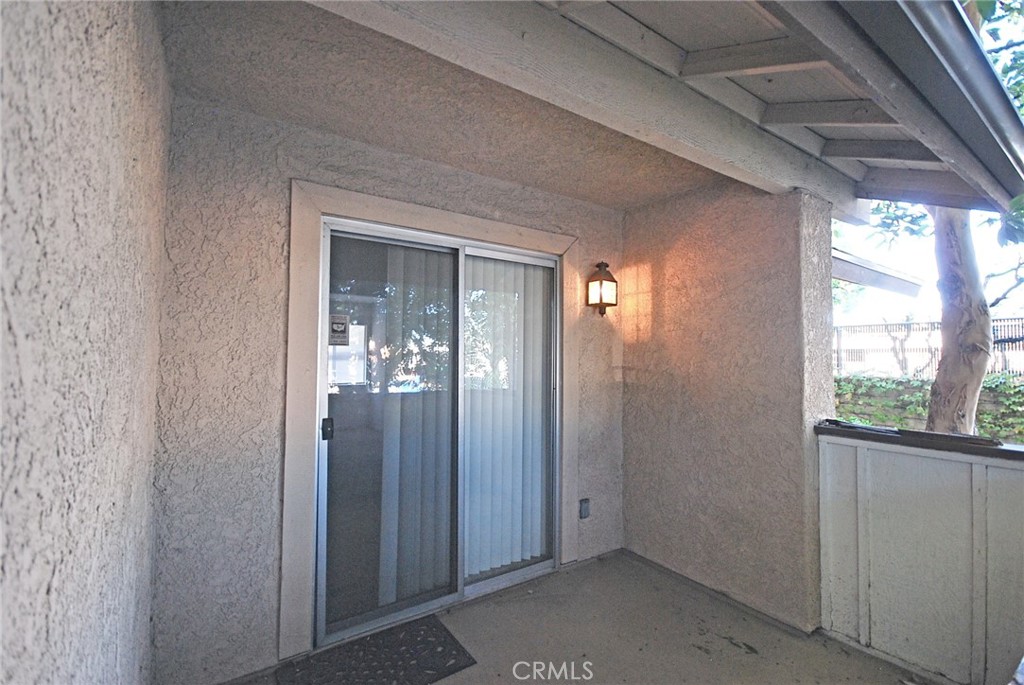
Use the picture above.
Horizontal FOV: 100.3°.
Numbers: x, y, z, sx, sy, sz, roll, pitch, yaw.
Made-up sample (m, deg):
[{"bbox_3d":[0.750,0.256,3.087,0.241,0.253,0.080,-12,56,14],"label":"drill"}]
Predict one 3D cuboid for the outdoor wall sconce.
[{"bbox_3d":[0.617,-0.364,2.935,0.150,0.387,0.167,2,-3,-32],"label":"outdoor wall sconce"}]

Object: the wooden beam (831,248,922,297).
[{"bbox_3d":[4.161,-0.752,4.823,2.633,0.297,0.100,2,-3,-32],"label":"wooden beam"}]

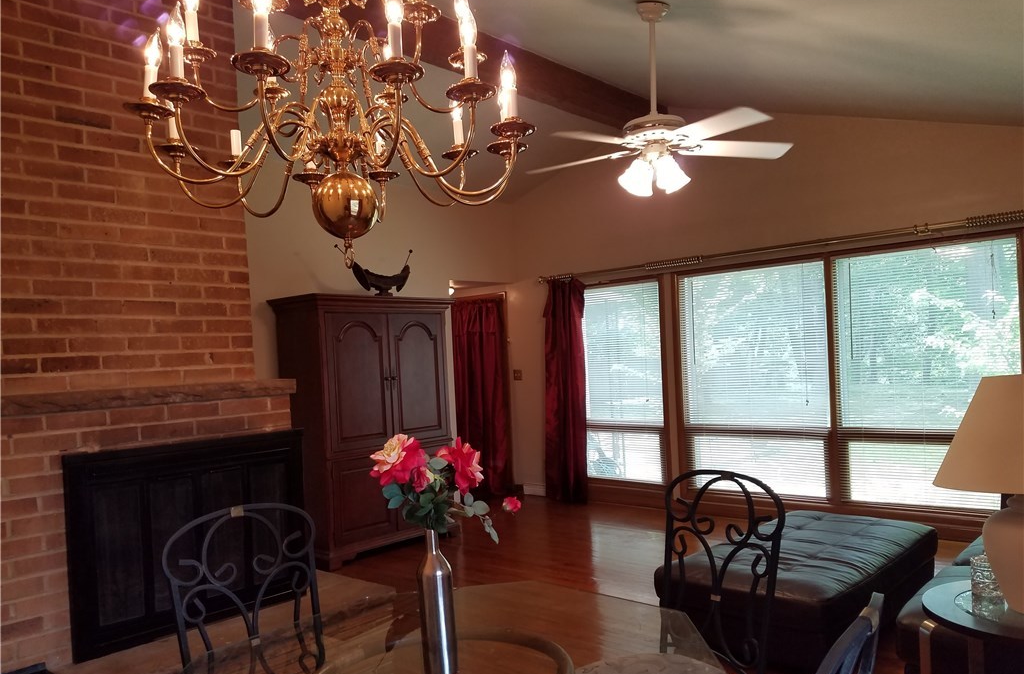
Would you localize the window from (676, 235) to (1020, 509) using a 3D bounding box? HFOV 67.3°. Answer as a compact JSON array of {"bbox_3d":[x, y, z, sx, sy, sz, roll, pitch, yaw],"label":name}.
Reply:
[{"bbox_3d":[2.419,0.311,5.862,2.550,1.870,0.120,-4,-2,42],"label":"window"}]

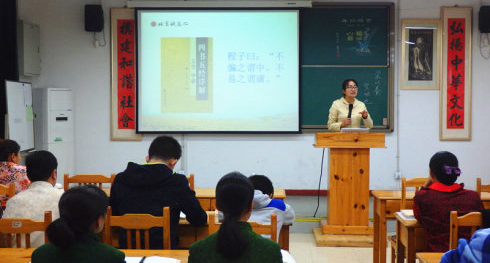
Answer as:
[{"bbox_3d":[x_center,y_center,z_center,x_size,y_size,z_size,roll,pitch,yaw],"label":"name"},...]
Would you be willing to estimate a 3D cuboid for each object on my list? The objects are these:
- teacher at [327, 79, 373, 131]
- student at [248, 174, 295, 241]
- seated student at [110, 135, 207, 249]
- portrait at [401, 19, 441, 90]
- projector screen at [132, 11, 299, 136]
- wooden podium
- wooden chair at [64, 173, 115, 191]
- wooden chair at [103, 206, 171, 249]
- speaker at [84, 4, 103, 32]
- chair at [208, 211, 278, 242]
[{"bbox_3d":[1.190,0.187,7.250,0.500,1.570,0.380,0,4,-6],"label":"teacher"},{"bbox_3d":[0.071,0.828,3.930,0.480,1.080,0.660,0,4,2],"label":"student"},{"bbox_3d":[-0.560,0.685,4.030,0.580,1.330,0.720,0,4,5],"label":"seated student"},{"bbox_3d":[2.347,-1.023,8.480,0.520,0.950,0.035,0,4,2],"label":"portrait"},{"bbox_3d":[-0.344,-0.801,8.420,2.180,1.670,0.050,0,4,2],"label":"projector screen"},{"bbox_3d":[1.083,0.586,6.660,0.730,1.150,0.540,0,4,2],"label":"wooden podium"},{"bbox_3d":[-1.151,0.804,4.939,0.375,0.970,0.420,0,4,2],"label":"wooden chair"},{"bbox_3d":[-0.596,0.888,3.799,0.375,0.970,0.420,0,4,2],"label":"wooden chair"},{"bbox_3d":[-2.012,-1.511,8.500,0.230,0.370,0.220,0,4,2],"label":"speaker"},{"bbox_3d":[-0.002,0.900,3.629,0.375,0.970,0.420,0,4,2],"label":"chair"}]

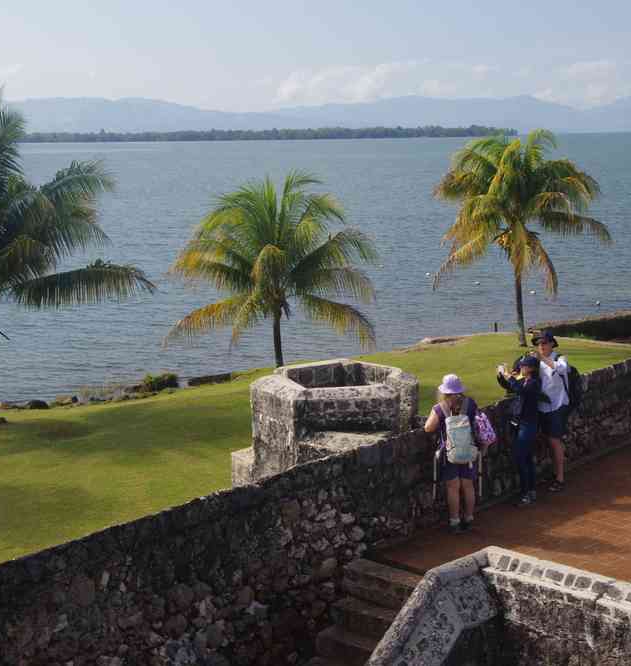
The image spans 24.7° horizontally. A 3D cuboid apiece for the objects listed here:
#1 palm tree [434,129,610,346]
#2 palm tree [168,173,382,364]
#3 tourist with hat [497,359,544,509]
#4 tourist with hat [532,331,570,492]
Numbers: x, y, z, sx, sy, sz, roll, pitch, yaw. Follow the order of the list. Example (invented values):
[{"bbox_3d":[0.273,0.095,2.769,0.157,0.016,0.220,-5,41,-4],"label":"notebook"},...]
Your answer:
[{"bbox_3d":[6.300,-2.877,43.750,5.391,6.582,5.391,-1,8,0],"label":"palm tree"},{"bbox_3d":[-1.262,-1.715,39.884,5.860,5.520,5.860,-1,8,0],"label":"palm tree"},{"bbox_3d":[2.271,1.032,15.715,0.580,1.603,0.480,-2,8,-12],"label":"tourist with hat"},{"bbox_3d":[2.669,0.863,16.266,0.520,1.777,0.550,-8,11,-43],"label":"tourist with hat"}]

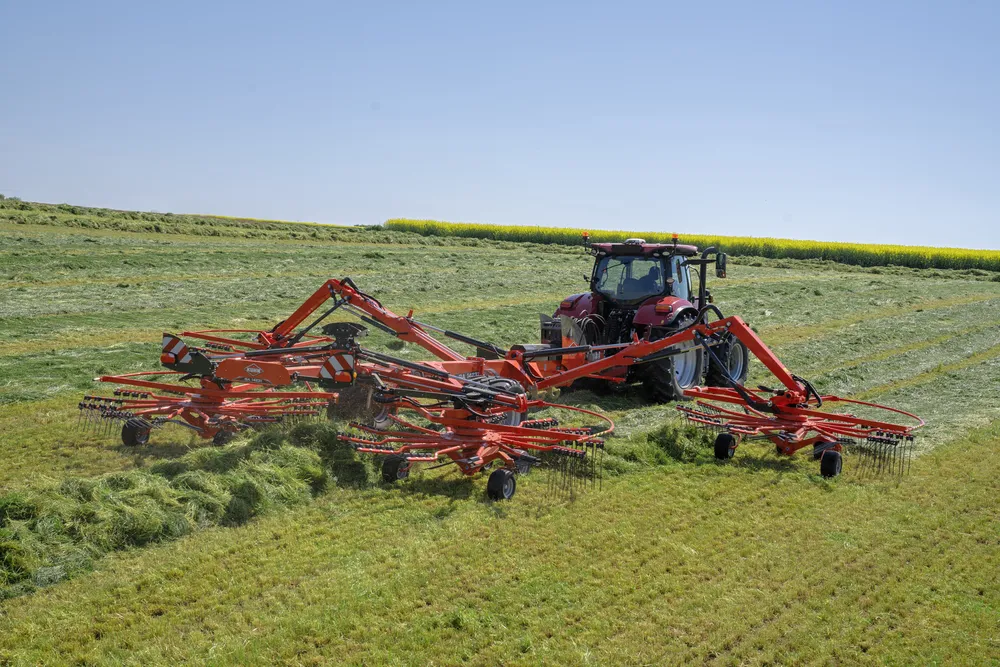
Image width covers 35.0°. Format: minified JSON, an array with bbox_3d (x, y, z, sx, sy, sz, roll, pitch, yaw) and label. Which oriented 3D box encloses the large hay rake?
[{"bbox_3d":[-0.346,0.561,25.208,13.400,2.400,11.900,6,5,27],"label":"large hay rake"}]

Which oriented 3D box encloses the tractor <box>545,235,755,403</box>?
[{"bbox_3d":[3.481,-0.322,33.621,2.650,3.200,5.200,4,4,31],"label":"tractor"}]

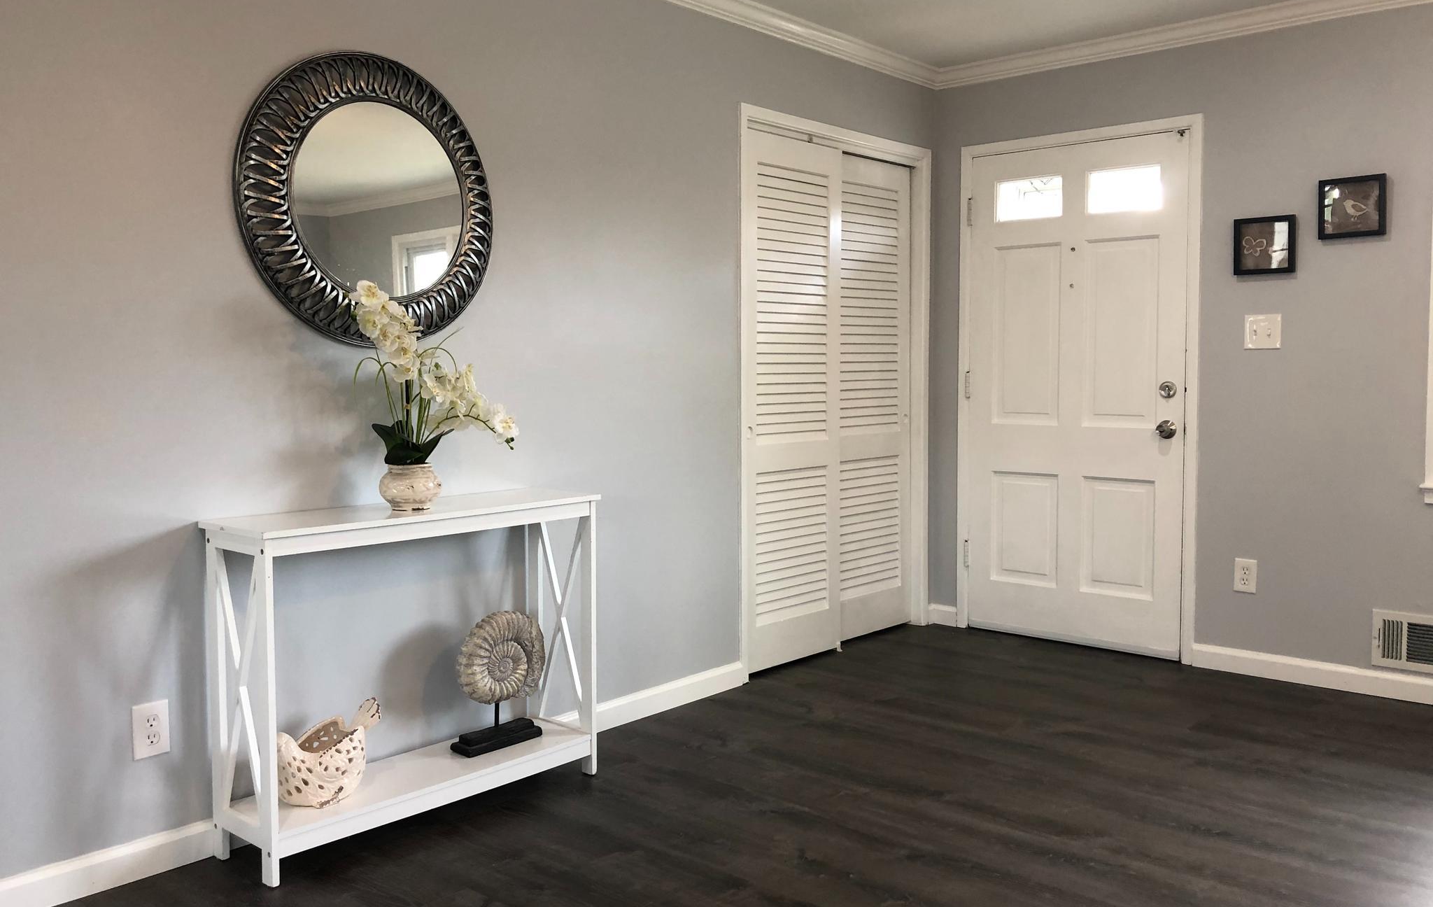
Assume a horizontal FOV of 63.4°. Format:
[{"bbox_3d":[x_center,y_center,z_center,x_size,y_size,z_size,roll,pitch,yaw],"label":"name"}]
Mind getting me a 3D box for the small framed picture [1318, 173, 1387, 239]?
[{"bbox_3d":[2.212,-0.858,4.036,0.206,0.203,0.025,4,6,42],"label":"small framed picture"}]

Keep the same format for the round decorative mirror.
[{"bbox_3d":[-0.884,-0.643,3.008,0.040,0.740,0.745,4,6,42],"label":"round decorative mirror"}]

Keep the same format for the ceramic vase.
[{"bbox_3d":[-0.781,0.087,2.956,0.160,0.116,0.160,0,4,0],"label":"ceramic vase"}]

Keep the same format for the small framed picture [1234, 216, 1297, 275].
[{"bbox_3d":[2.002,-0.762,4.234,0.206,0.203,0.025,4,6,42],"label":"small framed picture"}]

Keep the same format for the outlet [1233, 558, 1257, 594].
[{"bbox_3d":[1.987,0.462,4.352,0.078,0.125,0.008,4,6,42],"label":"outlet"}]

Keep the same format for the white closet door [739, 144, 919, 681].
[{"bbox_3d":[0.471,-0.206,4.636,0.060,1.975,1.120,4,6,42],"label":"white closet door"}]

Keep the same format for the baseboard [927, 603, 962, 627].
[{"bbox_3d":[1.030,0.728,5.227,0.118,0.085,0.018,4,6,42],"label":"baseboard"}]

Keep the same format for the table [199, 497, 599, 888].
[{"bbox_3d":[-0.765,0.537,3.021,0.302,0.800,0.997,4,6,42],"label":"table"}]

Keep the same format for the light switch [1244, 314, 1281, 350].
[{"bbox_3d":[2.010,-0.447,4.261,0.125,0.126,0.012,4,6,42],"label":"light switch"}]

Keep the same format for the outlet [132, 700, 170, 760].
[{"bbox_3d":[-1.298,0.635,2.662,0.008,0.125,0.079,4,6,42],"label":"outlet"}]

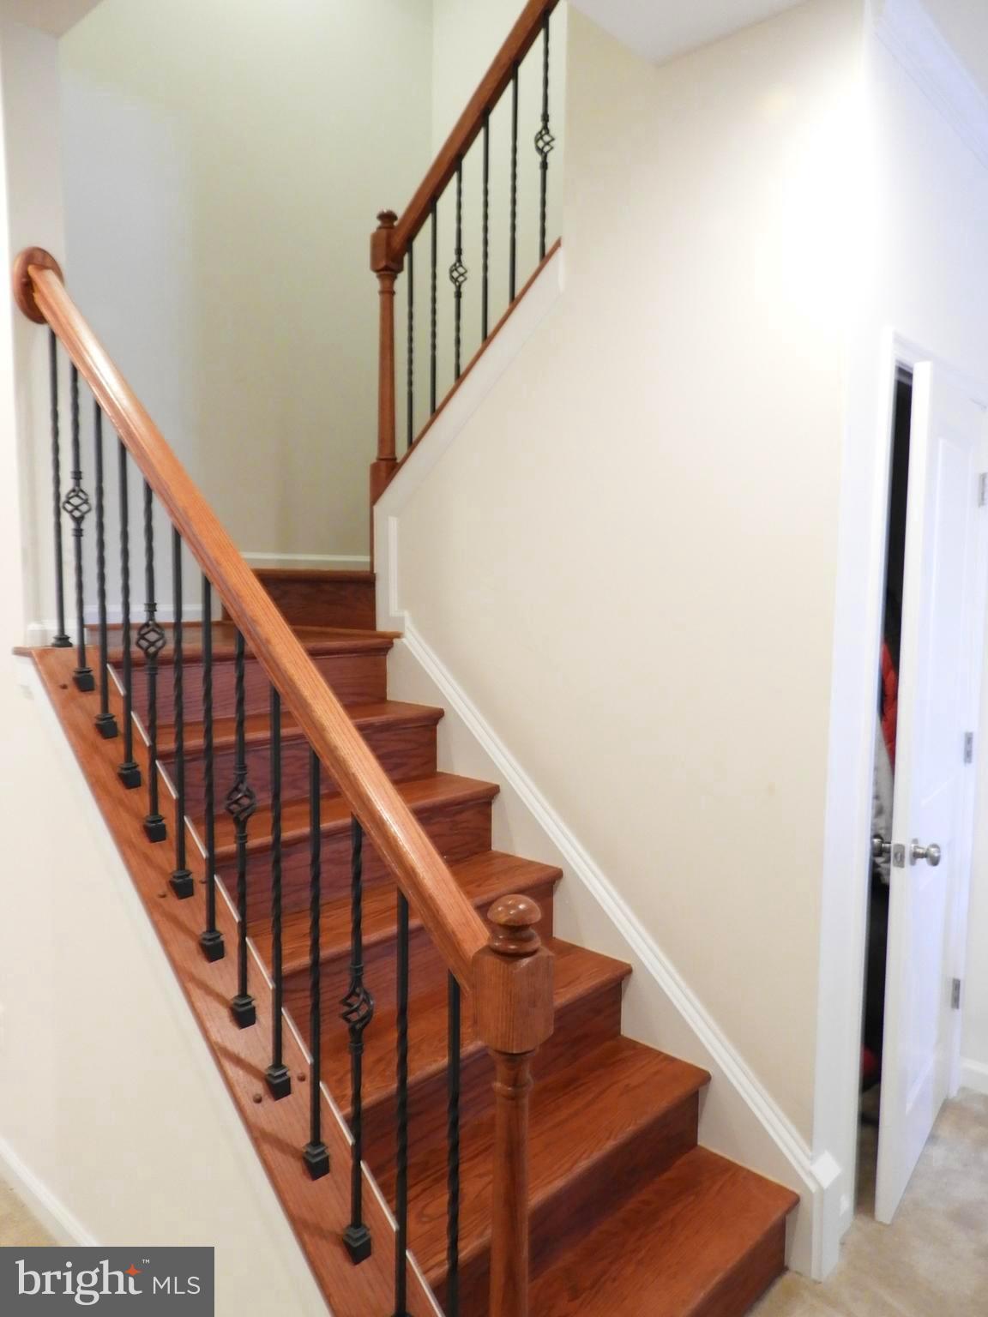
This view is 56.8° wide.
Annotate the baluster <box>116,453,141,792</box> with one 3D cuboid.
[{"bbox_3d":[-0.748,-0.094,1.870,0.032,0.725,0.032,5,6,43],"label":"baluster"}]

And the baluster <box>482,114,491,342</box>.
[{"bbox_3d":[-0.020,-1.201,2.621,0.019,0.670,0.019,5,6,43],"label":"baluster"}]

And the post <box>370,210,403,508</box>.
[{"bbox_3d":[-0.344,-0.938,2.935,0.076,0.964,0.076,5,6,43],"label":"post"}]

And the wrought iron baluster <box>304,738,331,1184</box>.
[{"bbox_3d":[-0.287,0.487,1.480,0.032,0.725,0.032,5,6,43],"label":"wrought iron baluster"}]

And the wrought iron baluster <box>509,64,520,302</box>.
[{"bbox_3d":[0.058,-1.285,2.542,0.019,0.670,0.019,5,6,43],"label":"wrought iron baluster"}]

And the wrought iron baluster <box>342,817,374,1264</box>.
[{"bbox_3d":[-0.210,0.584,1.415,0.048,0.725,0.048,5,6,43],"label":"wrought iron baluster"}]

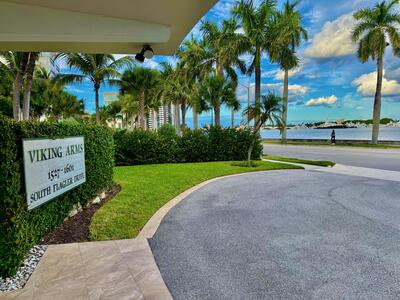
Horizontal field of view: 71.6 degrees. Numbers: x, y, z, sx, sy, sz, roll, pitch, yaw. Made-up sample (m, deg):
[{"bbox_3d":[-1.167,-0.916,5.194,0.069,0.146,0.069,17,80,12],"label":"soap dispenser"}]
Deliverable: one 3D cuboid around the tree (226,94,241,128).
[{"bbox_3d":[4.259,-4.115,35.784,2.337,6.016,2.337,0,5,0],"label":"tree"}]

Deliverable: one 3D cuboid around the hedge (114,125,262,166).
[{"bbox_3d":[-0.755,-0.270,13.719,7.849,1.720,1.300,-1,5,-15],"label":"hedge"}]

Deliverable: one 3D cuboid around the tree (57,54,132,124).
[{"bbox_3d":[-7.217,-3.342,18.791,5.207,7.022,5.207,0,5,0],"label":"tree"}]

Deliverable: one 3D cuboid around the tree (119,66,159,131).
[{"bbox_3d":[-5.103,-3.637,23.784,3.722,6.904,3.722,0,5,0],"label":"tree"}]

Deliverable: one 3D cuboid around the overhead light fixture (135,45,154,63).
[{"bbox_3d":[-0.664,-1.154,3.317,0.240,0.200,0.180,-1,5,-14],"label":"overhead light fixture"}]

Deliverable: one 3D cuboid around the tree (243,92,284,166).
[{"bbox_3d":[2.791,-0.892,12.155,1.846,3.213,1.754,0,5,0],"label":"tree"}]

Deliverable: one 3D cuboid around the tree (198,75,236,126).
[{"bbox_3d":[1.503,-3.305,23.811,3.289,6.238,3.289,0,5,0],"label":"tree"}]

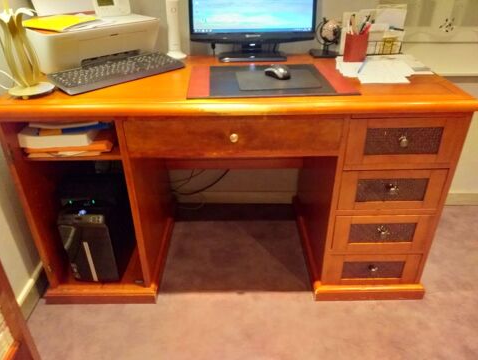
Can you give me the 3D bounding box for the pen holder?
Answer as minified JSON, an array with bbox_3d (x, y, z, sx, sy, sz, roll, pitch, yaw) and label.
[{"bbox_3d":[0.444,-0.519,1.403,0.080,0.102,0.080,-1,30,0],"label":"pen holder"}]

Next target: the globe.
[{"bbox_3d":[0.355,-0.567,1.444,0.125,0.145,0.110,-1,30,0],"label":"globe"}]

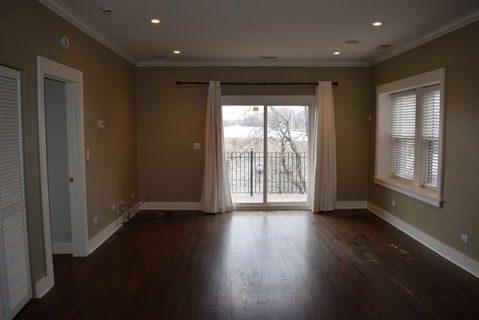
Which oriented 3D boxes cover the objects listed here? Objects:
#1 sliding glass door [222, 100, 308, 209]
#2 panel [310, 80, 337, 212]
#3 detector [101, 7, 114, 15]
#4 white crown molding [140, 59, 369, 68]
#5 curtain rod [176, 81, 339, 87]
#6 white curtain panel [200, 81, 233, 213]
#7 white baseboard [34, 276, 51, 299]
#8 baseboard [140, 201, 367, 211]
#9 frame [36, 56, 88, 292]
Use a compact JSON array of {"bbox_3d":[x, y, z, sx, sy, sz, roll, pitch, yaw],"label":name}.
[{"bbox_3d":[0.490,-0.059,6.825,1.760,1.940,0.090,0,5,-1],"label":"sliding glass door"},{"bbox_3d":[1.581,-0.235,6.674,0.455,2.400,0.140,0,5,-1],"label":"panel"},{"bbox_3d":[-1.361,-1.529,3.700,0.124,0.045,0.124,0,5,-1],"label":"detector"},{"bbox_3d":[0.290,-1.748,6.570,4.302,0.092,0.085,0,5,-1],"label":"white crown molding"},{"bbox_3d":[0.345,-1.391,6.554,2.940,0.080,0.080,0,5,-1],"label":"curtain rod"},{"bbox_3d":[-0.421,-0.235,6.639,0.590,2.400,0.140,0,5,-1],"label":"white curtain panel"},{"bbox_3d":[-1.810,1.172,3.325,0.050,0.155,0.150,0,5,-1],"label":"white baseboard"},{"bbox_3d":[0.285,0.879,6.826,4.302,0.150,0.020,0,5,-1],"label":"baseboard"},{"bbox_3d":[-1.880,0.116,3.781,0.155,2.182,0.960,0,5,-1],"label":"frame"}]

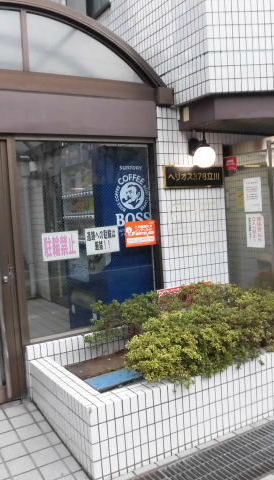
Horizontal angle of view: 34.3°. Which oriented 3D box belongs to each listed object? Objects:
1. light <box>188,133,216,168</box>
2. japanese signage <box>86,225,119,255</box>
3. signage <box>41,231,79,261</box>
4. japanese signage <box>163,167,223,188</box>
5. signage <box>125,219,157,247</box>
[{"bbox_3d":[0.559,-0.767,3.845,0.190,0.300,0.270,-6,5,-29],"label":"light"},{"bbox_3d":[-0.276,0.004,3.618,0.292,0.211,0.015,-6,5,-29],"label":"japanese signage"},{"bbox_3d":[-0.586,0.047,3.445,0.292,0.211,0.015,-6,5,-29],"label":"signage"},{"bbox_3d":[0.514,-0.559,3.975,0.660,0.200,0.030,-6,5,-29],"label":"japanese signage"},{"bbox_3d":[0.037,-0.053,3.793,0.292,0.211,0.015,-6,5,-29],"label":"signage"}]

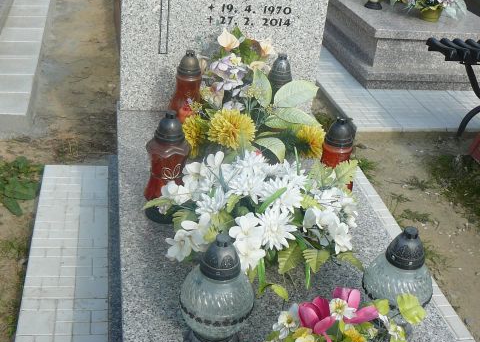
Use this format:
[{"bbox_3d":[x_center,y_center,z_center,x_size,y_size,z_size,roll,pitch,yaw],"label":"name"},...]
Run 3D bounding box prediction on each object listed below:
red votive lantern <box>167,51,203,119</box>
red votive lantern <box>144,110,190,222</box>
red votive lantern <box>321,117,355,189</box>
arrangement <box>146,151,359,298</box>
[{"bbox_3d":[-0.216,-0.346,2.671,0.152,0.305,0.152,-1,30,-11],"label":"red votive lantern"},{"bbox_3d":[-0.225,-0.019,2.048,0.147,0.359,0.147,-1,30,-11],"label":"red votive lantern"},{"bbox_3d":[0.334,-0.036,2.231,0.152,0.303,0.152,-1,30,-11],"label":"red votive lantern"},{"bbox_3d":[0.041,0.135,1.946,0.600,0.245,0.470,-1,30,-11],"label":"arrangement"}]

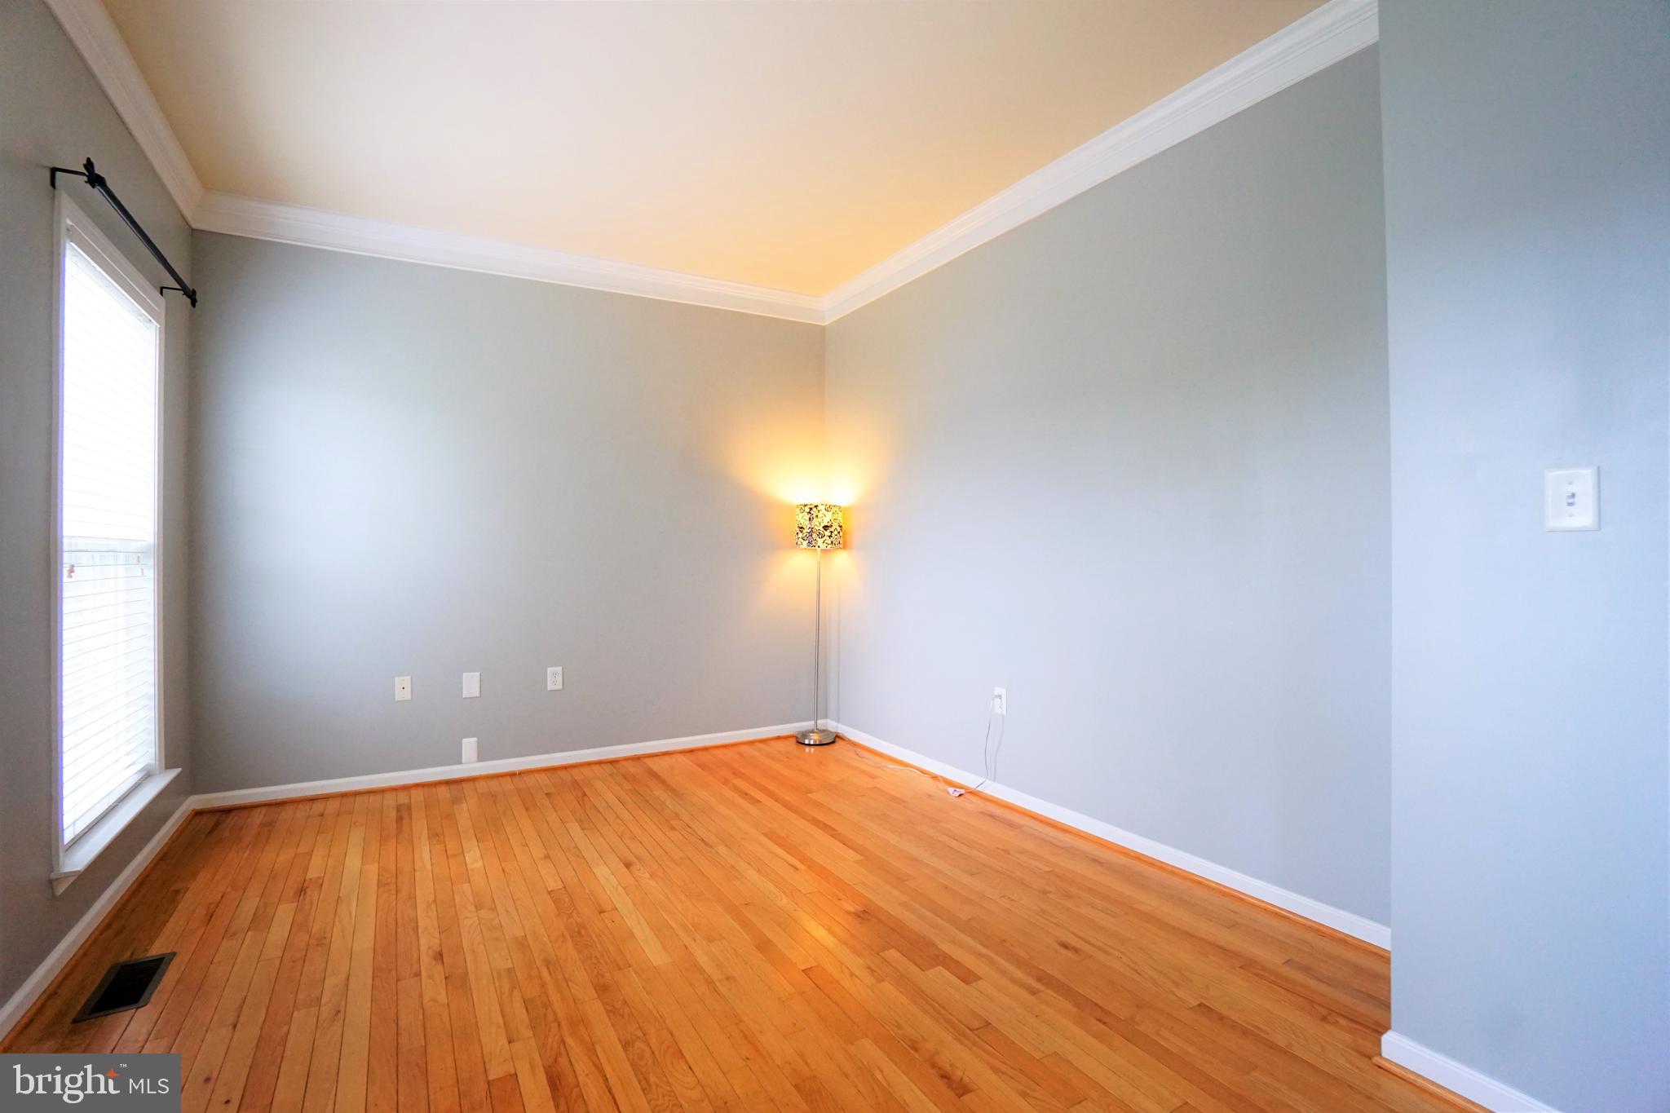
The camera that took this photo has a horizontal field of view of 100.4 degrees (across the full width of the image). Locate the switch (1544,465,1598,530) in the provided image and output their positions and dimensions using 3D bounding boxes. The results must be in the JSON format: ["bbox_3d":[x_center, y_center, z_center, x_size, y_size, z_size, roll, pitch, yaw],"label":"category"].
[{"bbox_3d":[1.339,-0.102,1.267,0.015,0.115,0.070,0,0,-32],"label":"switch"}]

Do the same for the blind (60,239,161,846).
[{"bbox_3d":[-2.315,-0.039,2.218,0.055,1.670,0.890,0,0,-32],"label":"blind"}]

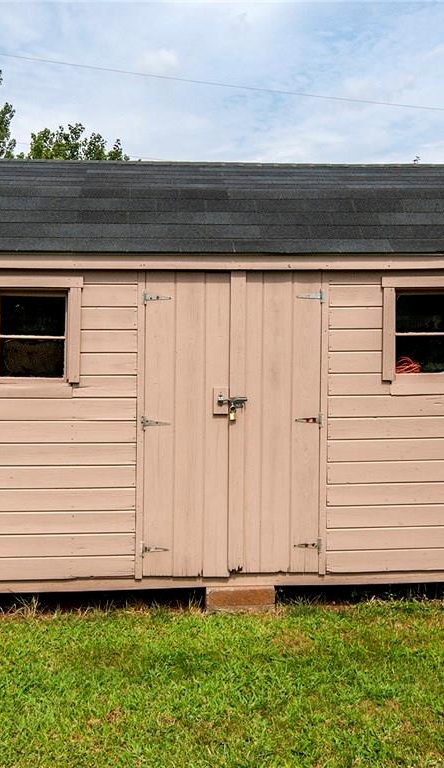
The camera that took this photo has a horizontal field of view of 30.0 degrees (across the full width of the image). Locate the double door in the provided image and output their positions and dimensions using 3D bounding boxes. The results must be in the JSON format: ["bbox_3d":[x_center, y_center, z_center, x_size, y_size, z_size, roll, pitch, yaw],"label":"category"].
[{"bbox_3d":[0.059,0.234,4.850,1.050,1.790,0.060,0,1,-4],"label":"double door"}]

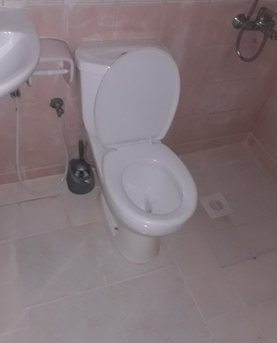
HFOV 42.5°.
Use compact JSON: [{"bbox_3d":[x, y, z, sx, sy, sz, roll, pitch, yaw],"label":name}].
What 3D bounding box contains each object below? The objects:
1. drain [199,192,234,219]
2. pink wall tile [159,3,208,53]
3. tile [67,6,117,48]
[{"bbox_3d":[0.419,0.180,1.900,0.142,0.012,0.142,-10,49,-19],"label":"drain"},{"bbox_3d":[0.189,-0.615,1.523,0.199,0.199,0.010,-10,49,-19],"label":"pink wall tile"},{"bbox_3d":[-0.177,-0.547,1.396,0.199,0.199,0.010,-10,49,-19],"label":"tile"}]

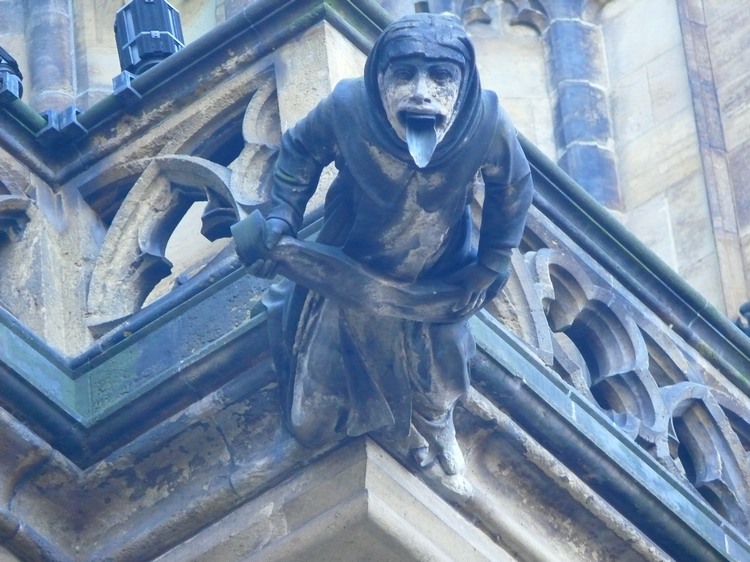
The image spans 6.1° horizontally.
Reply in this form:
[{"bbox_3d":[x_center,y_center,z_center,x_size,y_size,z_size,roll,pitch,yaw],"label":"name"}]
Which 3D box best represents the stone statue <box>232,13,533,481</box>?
[{"bbox_3d":[-0.004,-0.100,21.000,0.920,1.270,1.000,2,-46,-8],"label":"stone statue"}]

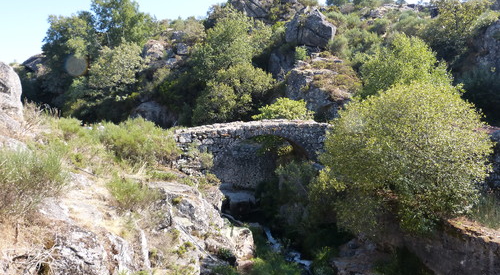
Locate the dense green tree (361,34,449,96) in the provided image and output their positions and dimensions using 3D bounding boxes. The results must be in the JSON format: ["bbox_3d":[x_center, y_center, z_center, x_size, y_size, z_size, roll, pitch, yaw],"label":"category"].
[{"bbox_3d":[11.627,-5.232,27.000,6.360,4.970,6.000,0,8,0],"label":"dense green tree"}]

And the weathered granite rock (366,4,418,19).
[{"bbox_3d":[21.705,-19.191,55.000,7.760,1.780,4.500,0,8,0],"label":"weathered granite rock"}]

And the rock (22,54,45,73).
[{"bbox_3d":[-26.961,-9.206,45.000,2.200,2.180,1.870,0,4,0],"label":"rock"}]

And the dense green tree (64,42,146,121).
[{"bbox_3d":[-12.308,-4.761,31.000,6.650,6.600,5.650,0,4,0],"label":"dense green tree"}]

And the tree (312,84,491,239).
[{"bbox_3d":[5.749,0.750,14.000,6.270,5.850,5.650,0,4,0],"label":"tree"}]

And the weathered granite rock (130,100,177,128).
[{"bbox_3d":[-7.750,-1.847,29.000,3.610,2.190,2.800,0,8,0],"label":"weathered granite rock"}]

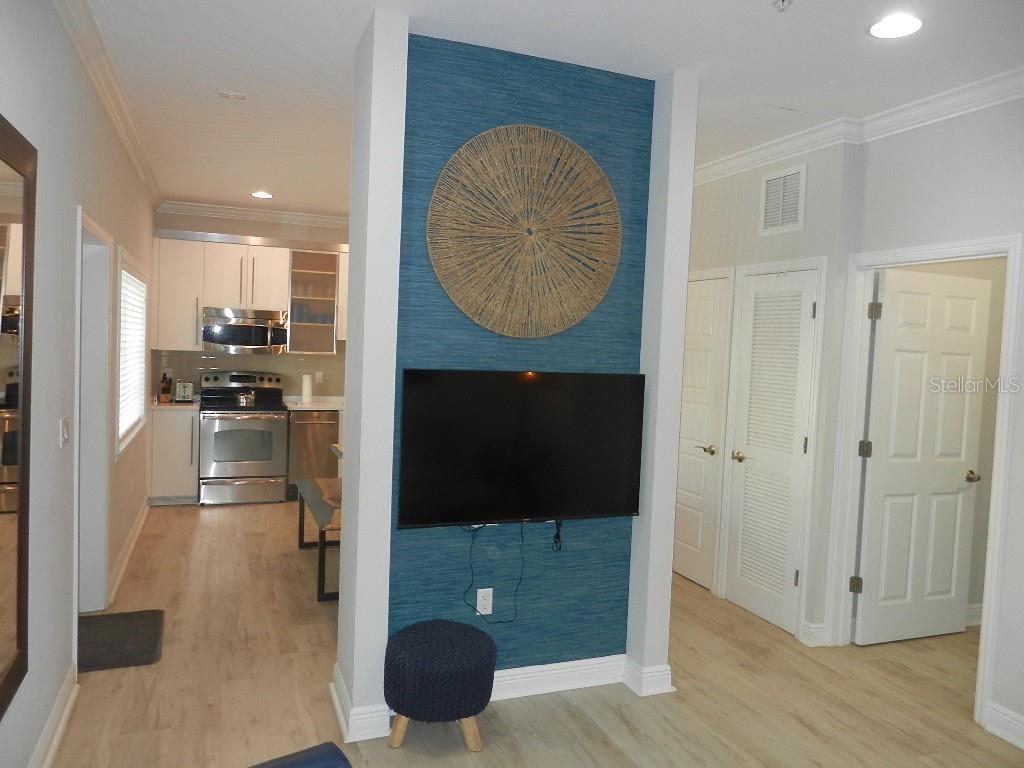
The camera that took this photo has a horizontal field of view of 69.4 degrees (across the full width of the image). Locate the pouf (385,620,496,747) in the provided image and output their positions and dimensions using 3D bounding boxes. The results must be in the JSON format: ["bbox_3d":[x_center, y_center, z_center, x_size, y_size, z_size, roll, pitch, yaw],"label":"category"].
[{"bbox_3d":[-0.281,1.180,2.882,0.430,0.460,0.430,1,3,-21],"label":"pouf"}]

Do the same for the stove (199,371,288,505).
[{"bbox_3d":[-2.537,0.493,7.008,0.757,1.190,0.690,1,4,-22],"label":"stove"}]

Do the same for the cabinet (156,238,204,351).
[{"bbox_3d":[-3.094,-0.811,6.899,0.410,1.000,0.350,1,4,-22],"label":"cabinet"}]

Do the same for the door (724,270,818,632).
[{"bbox_3d":[1.532,0.381,4.369,0.045,2.035,0.615,1,4,-22],"label":"door"}]

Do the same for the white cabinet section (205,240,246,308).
[{"bbox_3d":[-2.739,-1.022,7.088,0.377,0.606,0.340,1,3,-22],"label":"white cabinet section"}]

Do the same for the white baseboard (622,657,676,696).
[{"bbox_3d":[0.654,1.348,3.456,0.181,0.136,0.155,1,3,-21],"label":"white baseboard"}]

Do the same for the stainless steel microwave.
[{"bbox_3d":[-2.554,-0.505,7.101,0.755,0.410,0.400,1,4,-22],"label":"stainless steel microwave"}]

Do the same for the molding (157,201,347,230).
[{"bbox_3d":[-2.493,-1.661,7.278,1.820,0.110,0.090,1,4,-22],"label":"molding"}]

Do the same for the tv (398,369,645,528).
[{"bbox_3d":[0.065,0.272,3.193,1.120,0.650,0.060,1,4,-22],"label":"tv"}]

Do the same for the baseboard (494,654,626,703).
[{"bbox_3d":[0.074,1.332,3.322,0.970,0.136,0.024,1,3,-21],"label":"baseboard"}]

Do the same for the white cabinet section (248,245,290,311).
[{"bbox_3d":[-2.390,-1.016,7.227,0.375,0.604,0.340,1,3,-22],"label":"white cabinet section"}]

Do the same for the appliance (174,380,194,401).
[{"bbox_3d":[-3.011,0.071,6.812,0.155,0.190,0.270,1,3,-21],"label":"appliance"}]

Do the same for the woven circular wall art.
[{"bbox_3d":[0.072,-0.644,3.159,0.900,0.900,0.030,1,4,-22],"label":"woven circular wall art"}]

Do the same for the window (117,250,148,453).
[{"bbox_3d":[-2.730,-0.267,5.315,0.080,1.250,1.950,1,4,-22],"label":"window"}]

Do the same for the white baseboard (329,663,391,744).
[{"bbox_3d":[-0.655,1.312,3.138,0.179,0.136,0.513,1,3,-21],"label":"white baseboard"}]

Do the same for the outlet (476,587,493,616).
[{"bbox_3d":[-0.118,0.950,3.224,0.072,0.116,0.010,1,3,-21],"label":"outlet"}]

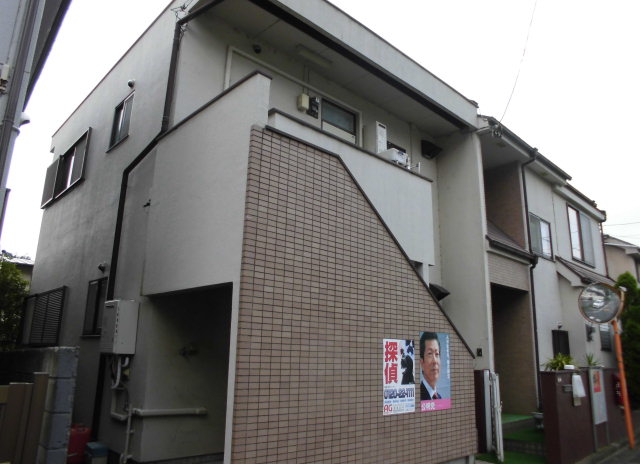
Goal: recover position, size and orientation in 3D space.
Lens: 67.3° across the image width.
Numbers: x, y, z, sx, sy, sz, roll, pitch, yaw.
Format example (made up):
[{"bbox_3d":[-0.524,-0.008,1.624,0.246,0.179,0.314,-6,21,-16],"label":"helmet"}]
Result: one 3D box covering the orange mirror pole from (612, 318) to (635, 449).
[{"bbox_3d":[5.010,2.460,7.937,0.090,2.100,0.090,14,-19,-41],"label":"orange mirror pole"}]

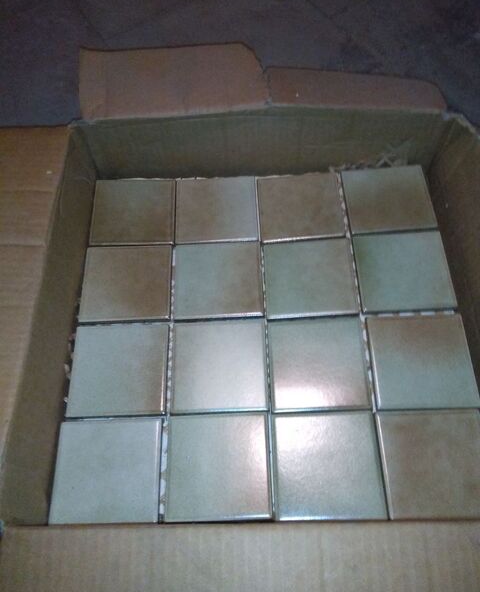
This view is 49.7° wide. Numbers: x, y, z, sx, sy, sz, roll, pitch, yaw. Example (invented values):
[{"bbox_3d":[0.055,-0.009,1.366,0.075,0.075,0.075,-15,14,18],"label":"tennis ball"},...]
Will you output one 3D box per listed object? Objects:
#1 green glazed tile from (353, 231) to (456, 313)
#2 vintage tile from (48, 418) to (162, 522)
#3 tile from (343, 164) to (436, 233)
[{"bbox_3d":[0.141,-0.021,0.452,0.077,0.007,0.077,-3,61,2],"label":"green glazed tile"},{"bbox_3d":[-0.095,0.128,0.378,0.075,0.007,0.075,-3,62,1],"label":"vintage tile"},{"bbox_3d":[0.139,-0.090,0.489,0.077,0.007,0.077,-3,61,2],"label":"tile"}]

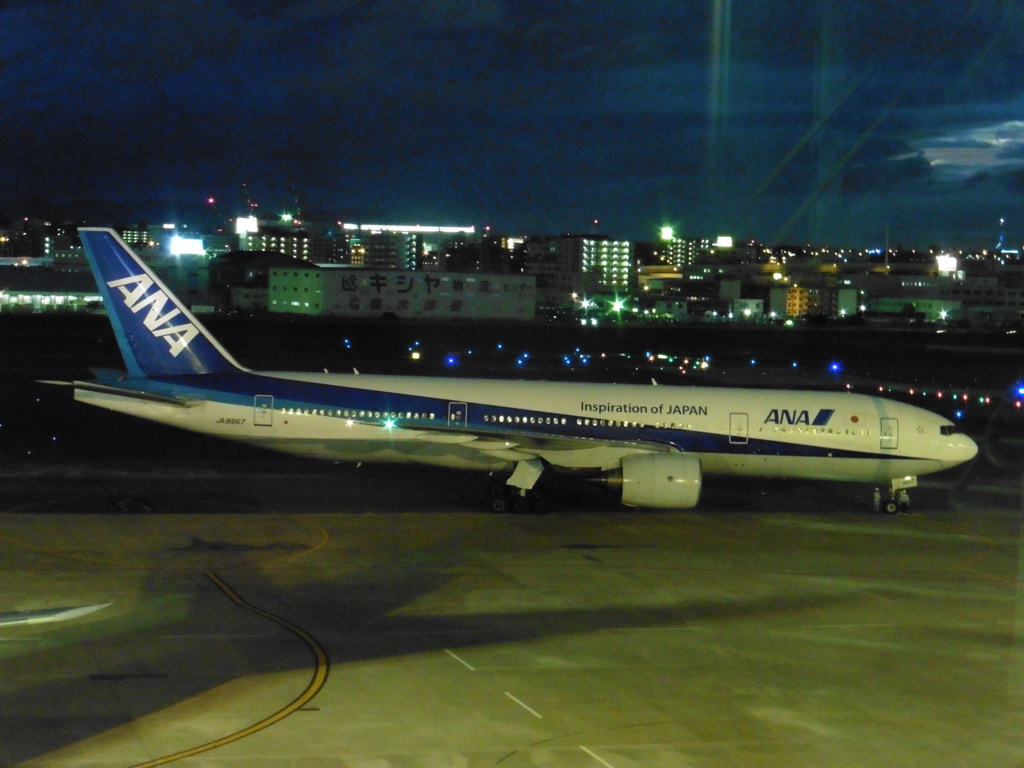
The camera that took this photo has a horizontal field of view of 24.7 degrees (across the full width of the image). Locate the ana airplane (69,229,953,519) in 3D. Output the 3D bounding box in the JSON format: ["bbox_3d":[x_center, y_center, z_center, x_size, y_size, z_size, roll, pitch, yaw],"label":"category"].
[{"bbox_3d":[0.740,-0.760,162.440,63.700,18.500,60.900,1,3,-1],"label":"ana airplane"}]

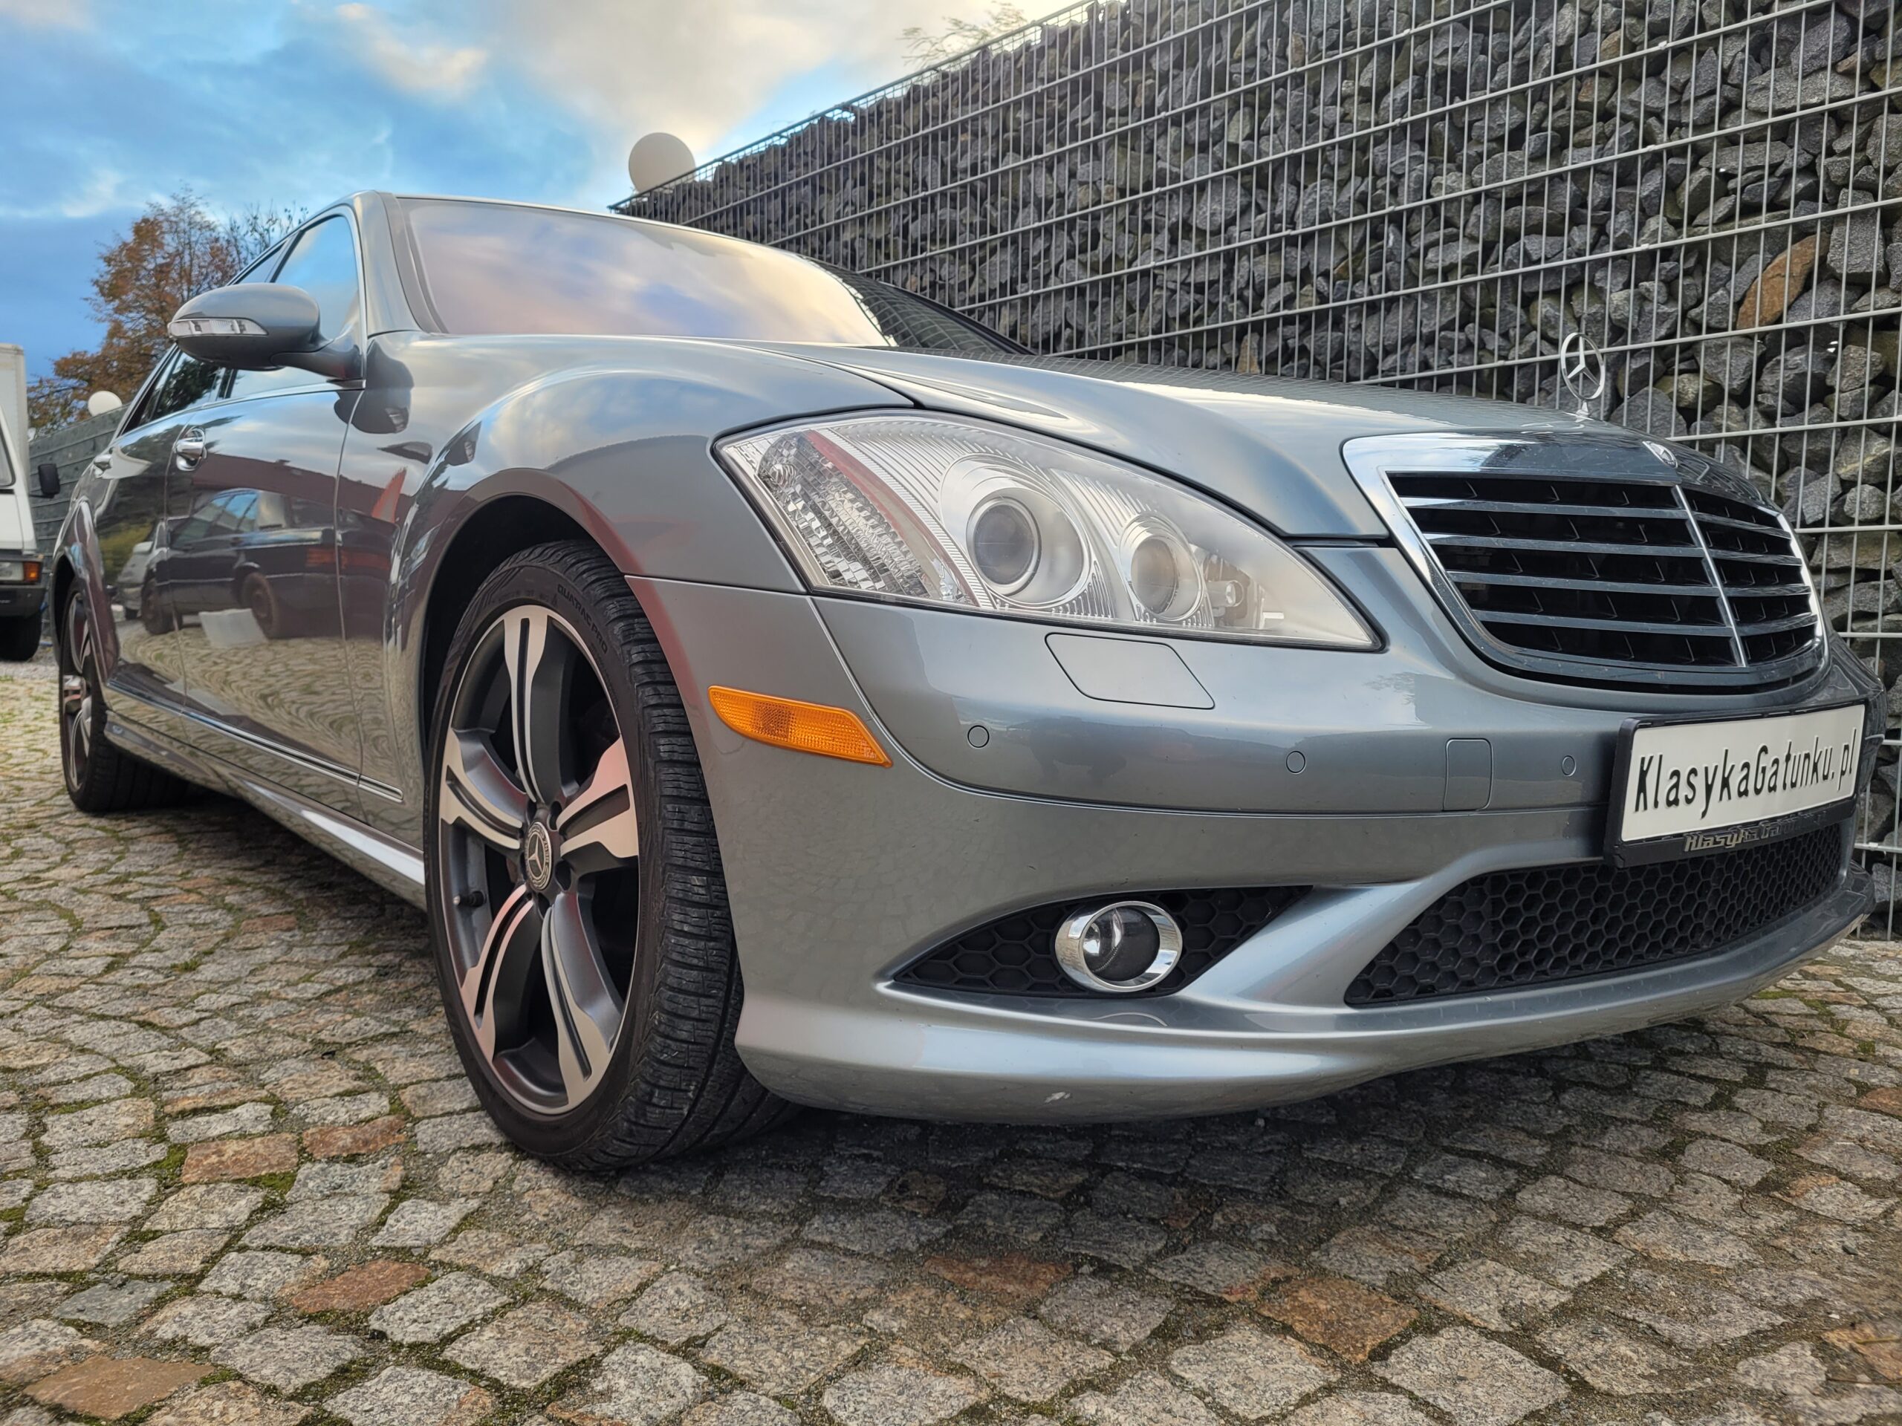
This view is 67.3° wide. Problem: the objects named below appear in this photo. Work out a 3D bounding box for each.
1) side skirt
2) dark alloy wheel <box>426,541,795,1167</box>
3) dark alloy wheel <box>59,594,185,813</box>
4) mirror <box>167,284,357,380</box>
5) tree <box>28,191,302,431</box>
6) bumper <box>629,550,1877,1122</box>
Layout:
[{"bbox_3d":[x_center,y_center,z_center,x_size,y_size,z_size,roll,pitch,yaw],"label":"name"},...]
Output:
[{"bbox_3d":[-1.385,0.123,2.744,0.112,0.117,2.370,-1,5,-39],"label":"side skirt"},{"bbox_3d":[-0.366,0.142,1.617,0.257,0.680,0.680,-1,5,-39],"label":"dark alloy wheel"},{"bbox_3d":[-2.351,-0.070,4.072,0.257,0.680,0.680,-1,5,-39],"label":"dark alloy wheel"},{"bbox_3d":[-1.039,-0.574,2.158,0.220,0.160,0.240,-1,5,-39],"label":"mirror"},{"bbox_3d":[-15.386,-6.018,28.296,5.700,8.462,5.500,-1,5,-30],"label":"tree"},{"bbox_3d":[0.602,0.082,1.685,1.860,0.490,0.660,-1,5,-39],"label":"bumper"}]

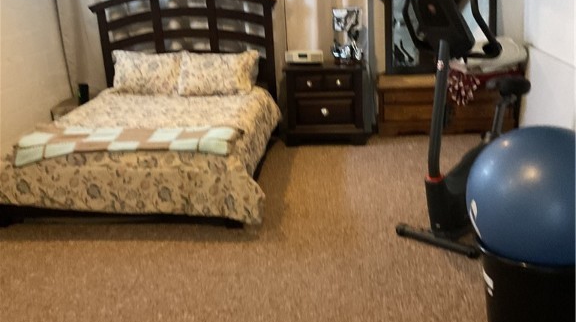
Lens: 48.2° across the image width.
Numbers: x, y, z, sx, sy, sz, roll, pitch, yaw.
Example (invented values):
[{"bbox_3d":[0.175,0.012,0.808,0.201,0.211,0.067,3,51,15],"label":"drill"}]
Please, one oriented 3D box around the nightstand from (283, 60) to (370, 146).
[{"bbox_3d":[0.346,-0.513,5.710,0.680,0.656,0.430,-1,17,6],"label":"nightstand"}]

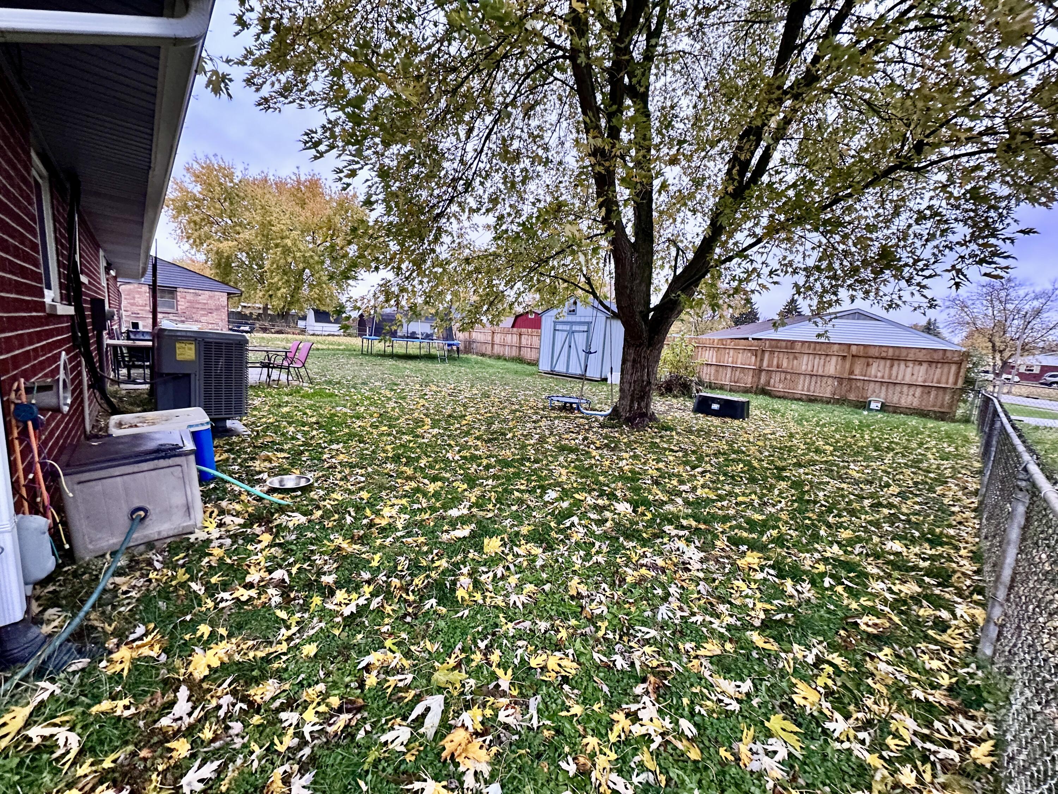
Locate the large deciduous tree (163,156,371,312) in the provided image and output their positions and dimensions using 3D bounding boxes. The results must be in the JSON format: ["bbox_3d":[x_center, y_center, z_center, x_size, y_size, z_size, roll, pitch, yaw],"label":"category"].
[{"bbox_3d":[-24.487,-14.391,41.721,17.095,16.538,16.240,-1,10,-30],"label":"large deciduous tree"}]

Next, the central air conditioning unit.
[{"bbox_3d":[-3.623,-0.217,4.714,0.758,1.017,0.758,-4,11,-43],"label":"central air conditioning unit"}]

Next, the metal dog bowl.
[{"bbox_3d":[-1.732,0.656,3.098,0.330,0.085,0.330,3,8,0],"label":"metal dog bowl"}]

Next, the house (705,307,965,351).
[{"bbox_3d":[16.797,-3.046,27.079,8.800,4.034,14.500,5,8,13],"label":"house"}]

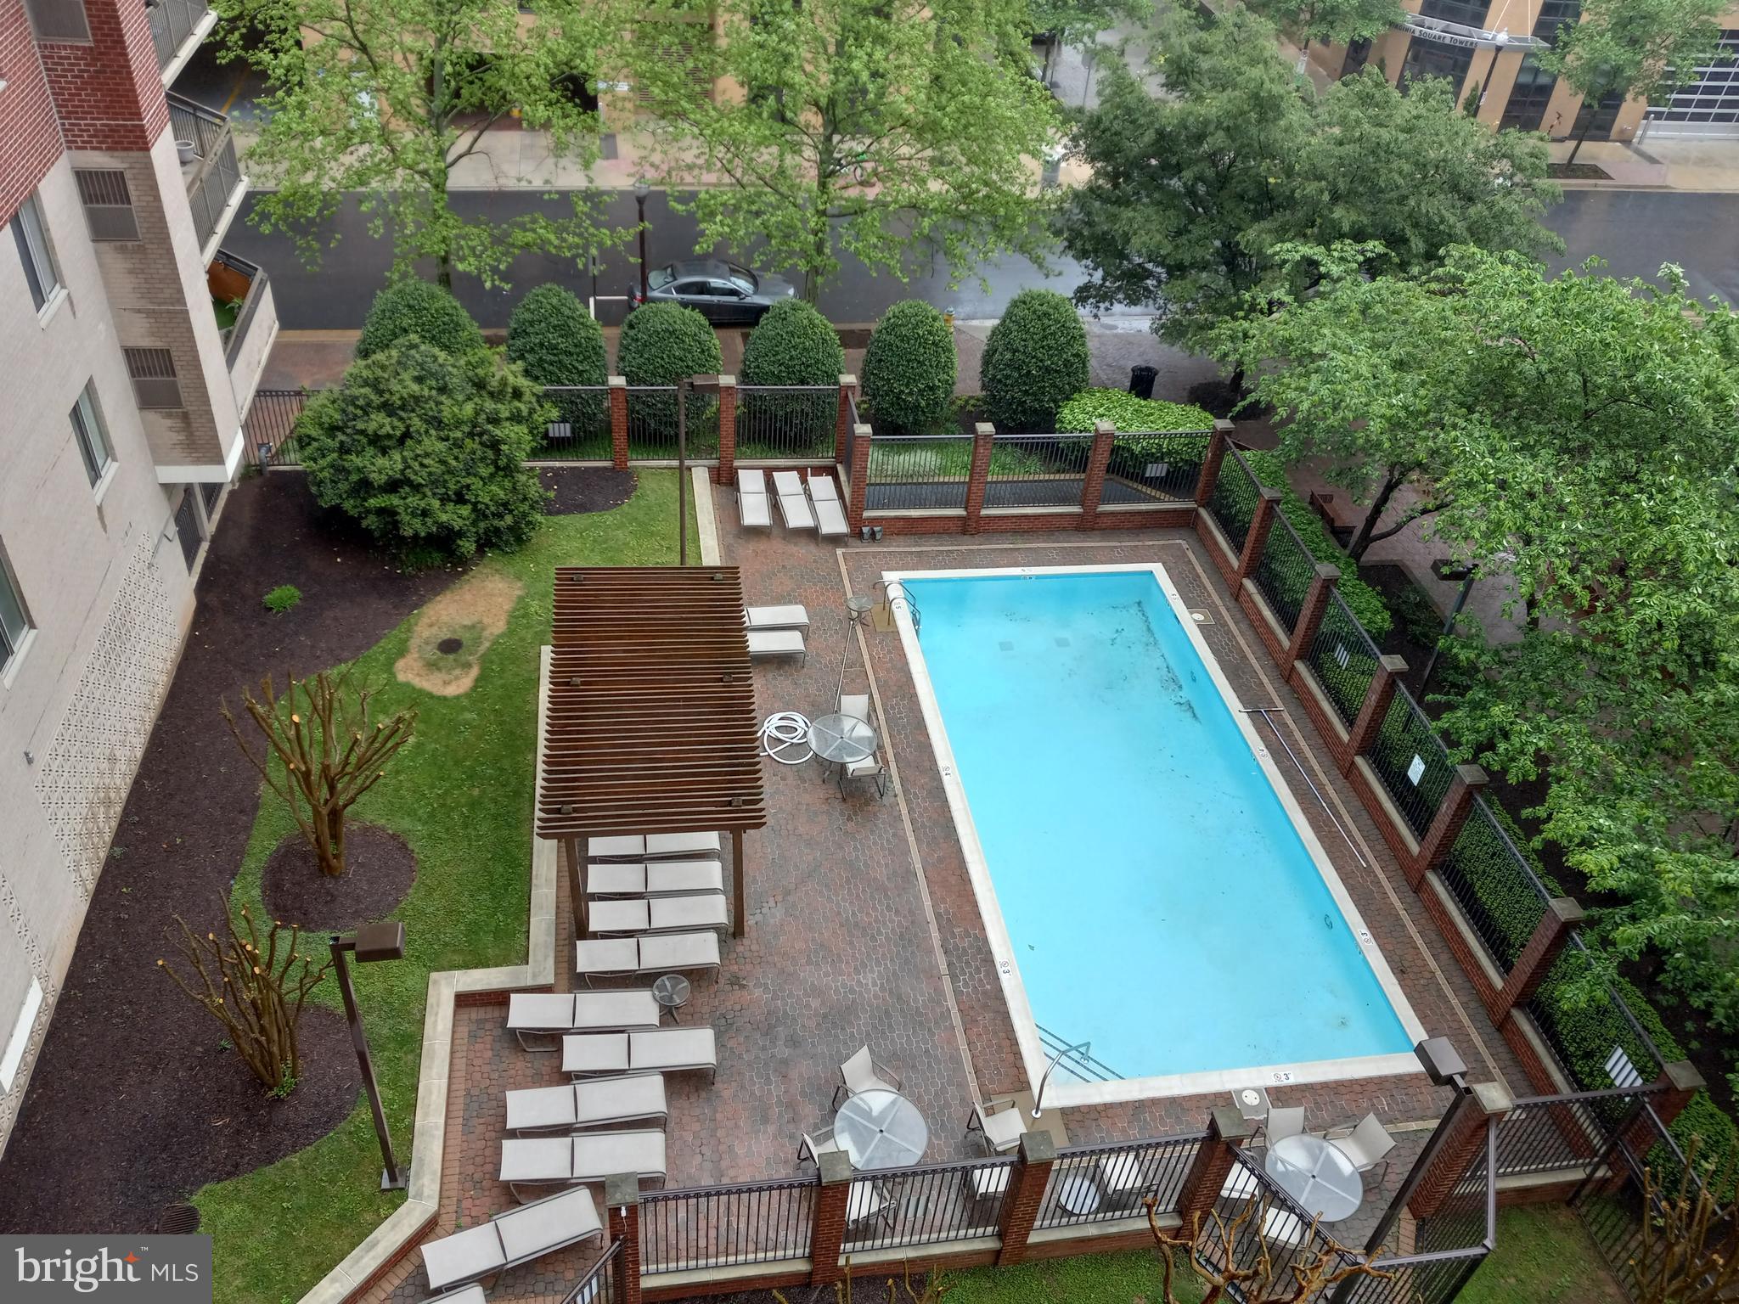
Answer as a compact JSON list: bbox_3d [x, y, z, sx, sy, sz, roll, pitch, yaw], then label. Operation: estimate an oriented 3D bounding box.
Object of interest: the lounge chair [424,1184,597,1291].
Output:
[{"bbox_3d":[-4.297,7.157,16.387,2.030,0.420,0.660,-13,42,-21],"label":"lounge chair"}]

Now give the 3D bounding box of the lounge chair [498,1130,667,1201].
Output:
[{"bbox_3d":[-3.627,6.507,17.267,2.040,0.420,0.660,0,39,-7],"label":"lounge chair"}]

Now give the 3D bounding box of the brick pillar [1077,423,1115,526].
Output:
[{"bbox_3d":[4.922,-3.776,29.540,0.380,2.530,0.380,-2,39,-10],"label":"brick pillar"}]

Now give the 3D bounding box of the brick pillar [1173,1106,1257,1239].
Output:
[{"bbox_3d":[4.120,6.427,16.561,0.335,2.440,0.335,-2,40,-10],"label":"brick pillar"}]

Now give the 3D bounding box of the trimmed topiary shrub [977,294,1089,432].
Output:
[{"bbox_3d":[4.109,-7.331,33.376,2.616,3.121,2.616,-2,40,-10],"label":"trimmed topiary shrub"}]

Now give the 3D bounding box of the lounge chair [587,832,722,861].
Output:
[{"bbox_3d":[-3.407,3.125,21.531,2.050,0.400,0.630,-1,39,-8],"label":"lounge chair"}]

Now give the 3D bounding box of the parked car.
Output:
[{"bbox_3d":[-4.417,-10.298,38.691,4.840,1.460,1.840,-2,39,-10],"label":"parked car"}]

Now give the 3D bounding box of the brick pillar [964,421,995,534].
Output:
[{"bbox_3d":[2.330,-3.674,29.103,0.380,2.530,0.380,-2,39,-10],"label":"brick pillar"}]

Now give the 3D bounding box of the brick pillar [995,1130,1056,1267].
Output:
[{"bbox_3d":[1.825,6.536,16.143,0.335,2.440,0.335,-2,40,-10],"label":"brick pillar"}]

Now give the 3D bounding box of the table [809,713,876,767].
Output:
[{"bbox_3d":[-0.477,1.754,23.356,1.210,0.720,1.210,-2,39,-10],"label":"table"}]

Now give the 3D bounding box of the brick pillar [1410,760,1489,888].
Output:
[{"bbox_3d":[9.201,2.856,21.659,0.360,2.500,0.360,-2,39,-10],"label":"brick pillar"}]

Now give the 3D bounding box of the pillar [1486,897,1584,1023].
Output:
[{"bbox_3d":[9.493,4.494,19.400,0.349,2.525,0.349,-2,40,-10],"label":"pillar"}]

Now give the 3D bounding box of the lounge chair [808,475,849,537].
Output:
[{"bbox_3d":[-0.913,-2.971,29.020,0.644,0.476,2.031,-3,40,-11],"label":"lounge chair"}]

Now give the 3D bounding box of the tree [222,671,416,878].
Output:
[{"bbox_3d":[-7.668,2.139,19.457,2.400,2.850,2.500,-2,39,-10],"label":"tree"}]

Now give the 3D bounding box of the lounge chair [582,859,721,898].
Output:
[{"bbox_3d":[-3.273,3.588,20.820,2.030,0.400,0.640,0,38,-8],"label":"lounge chair"}]

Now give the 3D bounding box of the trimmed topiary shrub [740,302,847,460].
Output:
[{"bbox_3d":[-1.819,-6.715,32.204,2.500,3.150,2.500,-2,39,-10],"label":"trimmed topiary shrub"}]

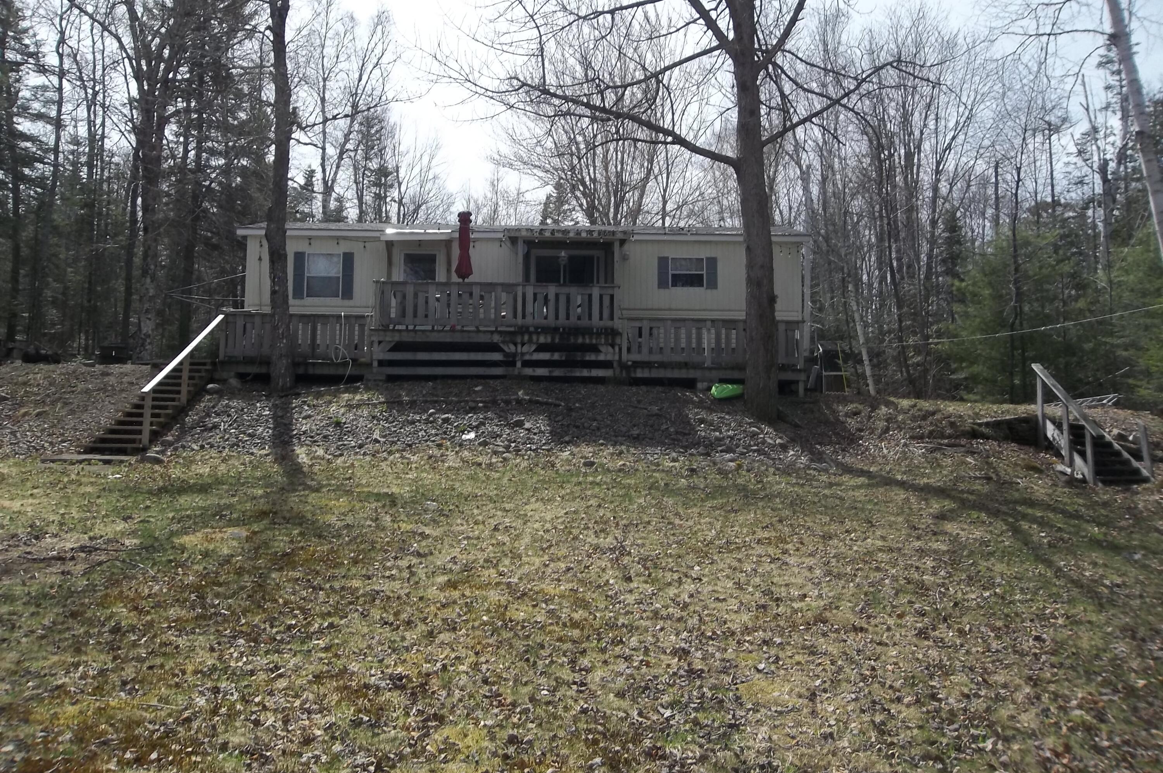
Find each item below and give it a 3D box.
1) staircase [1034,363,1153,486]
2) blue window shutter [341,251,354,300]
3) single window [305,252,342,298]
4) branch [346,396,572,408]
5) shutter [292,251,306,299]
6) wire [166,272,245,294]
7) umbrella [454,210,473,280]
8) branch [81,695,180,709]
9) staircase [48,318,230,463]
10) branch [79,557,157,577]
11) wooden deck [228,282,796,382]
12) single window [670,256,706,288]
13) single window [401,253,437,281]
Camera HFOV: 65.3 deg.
[{"bbox_3d":[8.471,0.582,15.212,1.050,2.080,2.200,1,-4,-2],"label":"staircase"},{"bbox_3d":[-5.506,-2.605,21.350,0.300,1.140,0.050,1,-4,-2],"label":"blue window shutter"},{"bbox_3d":[-6.372,-2.752,22.447,0.915,1.155,0.090,1,-4,-1],"label":"single window"},{"bbox_3d":[-2.526,0.296,18.442,4.481,0.185,0.340,1,-4,-1],"label":"branch"},{"bbox_3d":[-6.977,-2.735,22.410,0.320,1.192,0.040,1,-4,-1],"label":"shutter"},{"bbox_3d":[-9.443,-2.603,22.800,2.000,0.550,0.250,1,-4,-2],"label":"wire"},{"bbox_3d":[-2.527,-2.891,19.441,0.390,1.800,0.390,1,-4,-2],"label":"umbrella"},{"bbox_3d":[-2.207,1.541,4.430,0.530,0.035,0.060,-1,-4,14],"label":"branch"},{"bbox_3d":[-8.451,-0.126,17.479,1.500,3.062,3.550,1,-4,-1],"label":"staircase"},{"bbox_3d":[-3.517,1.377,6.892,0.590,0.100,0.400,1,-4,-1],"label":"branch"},{"bbox_3d":[-1.483,-1.068,20.841,12.440,2.113,3.000,1,-4,-1],"label":"wooden deck"},{"bbox_3d":[2.634,-2.835,22.547,0.898,0.789,0.090,1,-4,-1],"label":"single window"},{"bbox_3d":[-3.824,-2.814,21.450,0.830,0.740,0.080,1,-4,-2],"label":"single window"}]

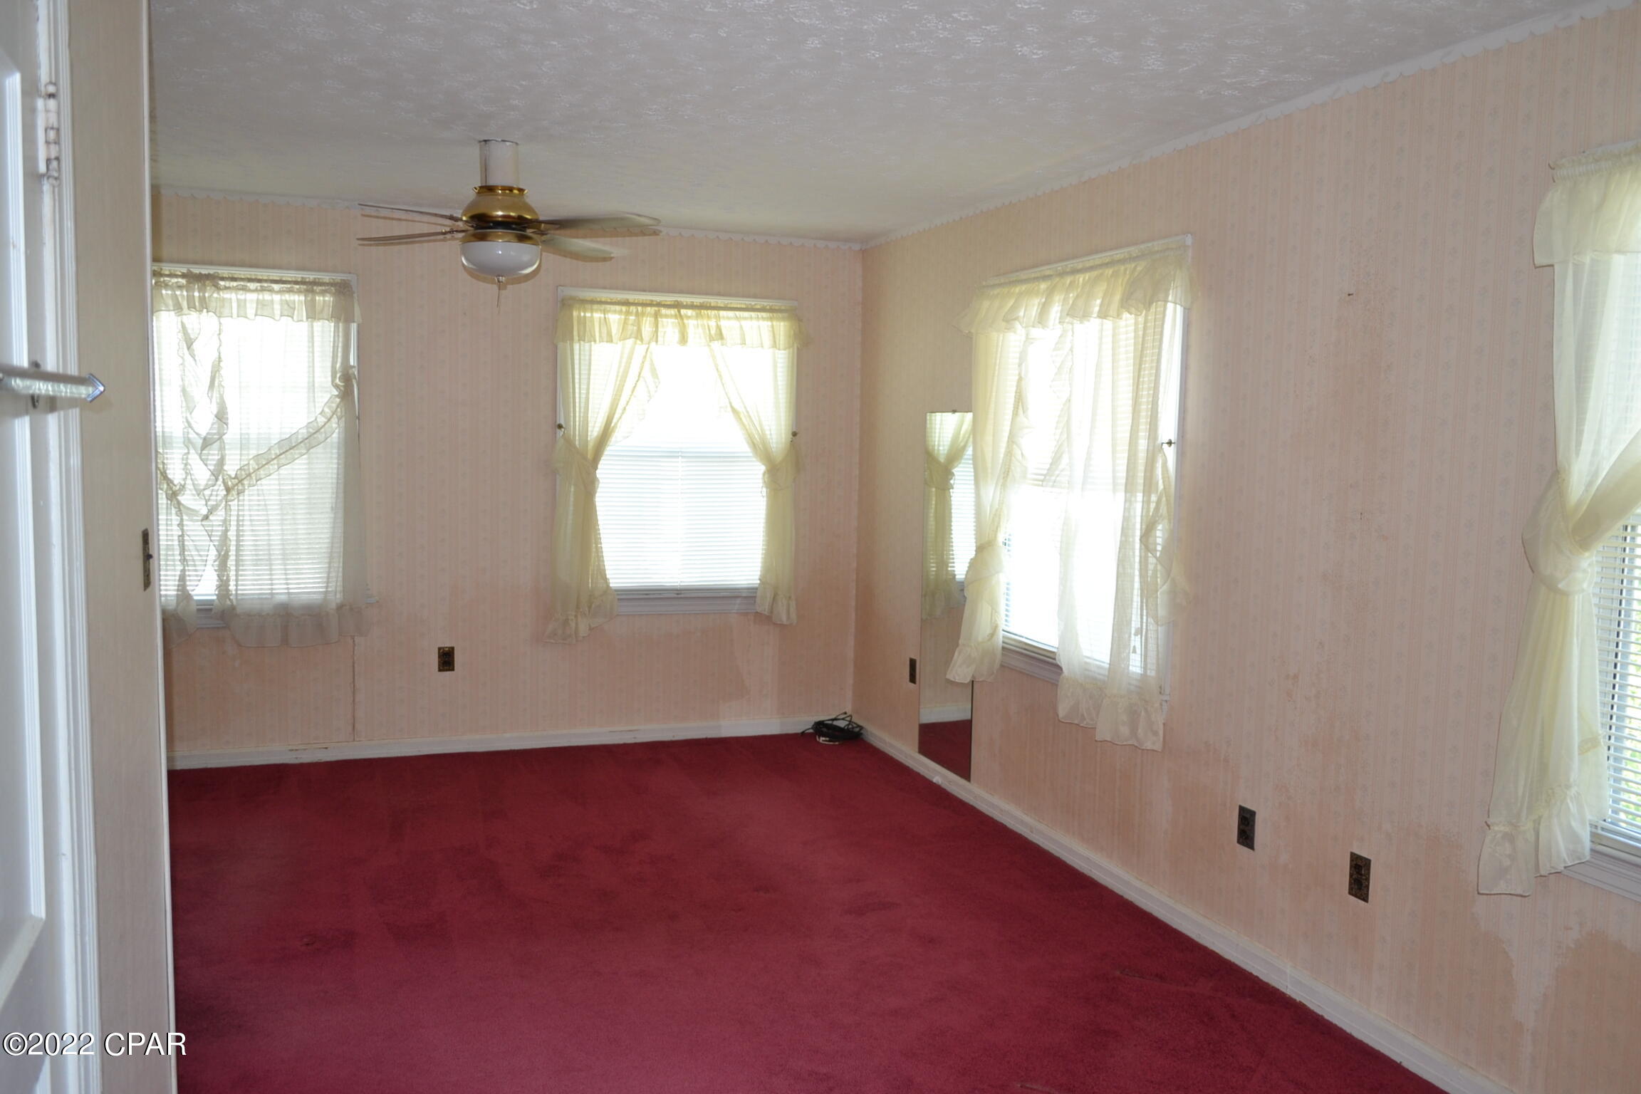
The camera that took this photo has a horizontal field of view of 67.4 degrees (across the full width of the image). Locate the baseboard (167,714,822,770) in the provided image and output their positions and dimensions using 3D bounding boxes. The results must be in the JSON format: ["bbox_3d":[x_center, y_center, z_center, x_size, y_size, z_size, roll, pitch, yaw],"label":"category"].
[{"bbox_3d":[-1.398,0.903,5.717,3.255,0.080,0.019,0,6,-19],"label":"baseboard"}]

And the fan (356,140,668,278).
[{"bbox_3d":[-1.057,-1.103,4.042,1.100,0.441,1.100,-1,6,-21],"label":"fan"}]

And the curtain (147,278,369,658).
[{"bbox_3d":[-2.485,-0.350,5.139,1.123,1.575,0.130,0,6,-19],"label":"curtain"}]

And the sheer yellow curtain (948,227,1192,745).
[{"bbox_3d":[0.810,-0.191,4.372,0.130,1.583,1.440,-1,6,-21],"label":"sheer yellow curtain"}]

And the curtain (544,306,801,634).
[{"bbox_3d":[-0.660,-0.357,5.772,1.200,1.585,0.130,0,6,-19],"label":"curtain"}]

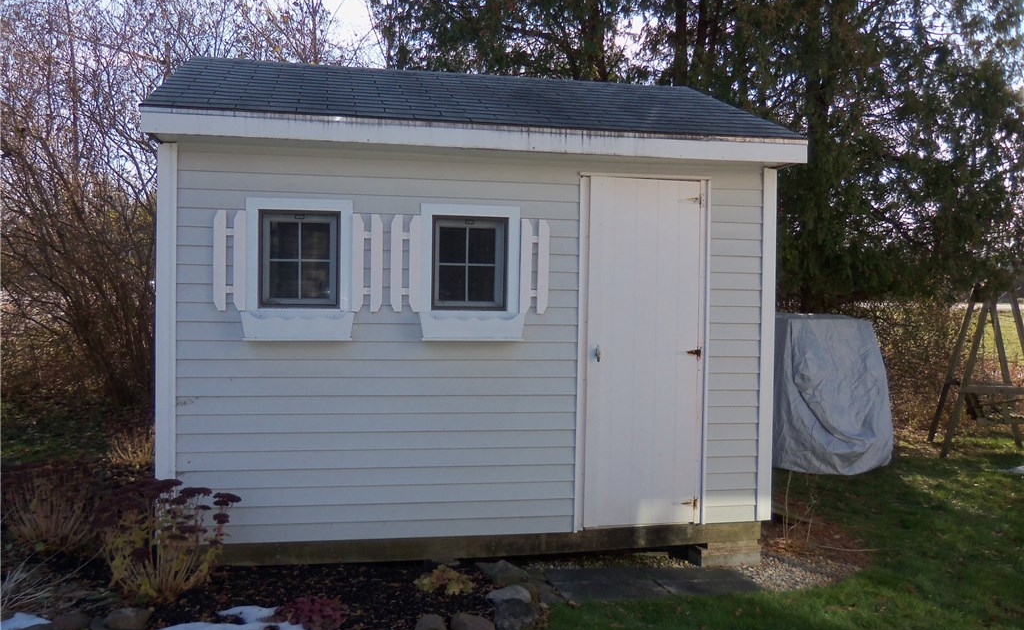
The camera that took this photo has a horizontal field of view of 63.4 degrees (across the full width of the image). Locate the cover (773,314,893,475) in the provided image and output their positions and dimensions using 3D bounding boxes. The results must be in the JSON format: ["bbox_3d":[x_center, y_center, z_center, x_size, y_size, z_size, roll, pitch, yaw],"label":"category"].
[{"bbox_3d":[2.740,0.700,7.820,1.100,1.340,1.300,0,1,-10],"label":"cover"}]

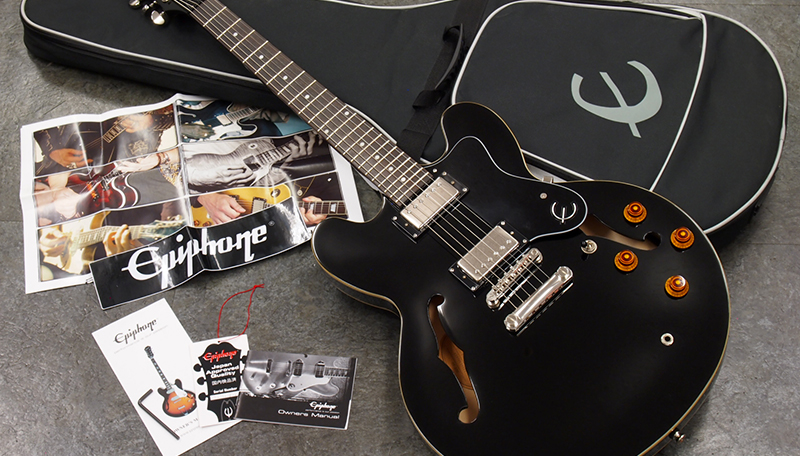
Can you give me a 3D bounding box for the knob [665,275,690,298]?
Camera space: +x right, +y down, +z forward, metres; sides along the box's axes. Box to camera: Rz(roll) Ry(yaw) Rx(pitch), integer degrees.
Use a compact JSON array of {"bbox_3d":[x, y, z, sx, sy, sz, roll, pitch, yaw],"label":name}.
[{"bbox_3d":[0.317,0.065,1.481,0.027,0.015,0.027,-6,61,11],"label":"knob"}]

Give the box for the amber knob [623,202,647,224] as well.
[{"bbox_3d":[0.280,-0.021,1.537,0.027,0.015,0.027,-6,61,11],"label":"amber knob"}]

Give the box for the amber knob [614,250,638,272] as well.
[{"bbox_3d":[0.264,0.036,1.510,0.027,0.015,0.027,-6,61,11],"label":"amber knob"}]

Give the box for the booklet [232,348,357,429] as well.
[{"bbox_3d":[-0.122,0.191,1.539,0.133,0.004,0.097,3,52,5],"label":"booklet"}]

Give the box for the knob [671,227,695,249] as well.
[{"bbox_3d":[0.330,0.010,1.508,0.027,0.015,0.027,-6,61,11],"label":"knob"}]

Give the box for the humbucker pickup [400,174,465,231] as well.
[{"bbox_3d":[0.038,-0.028,1.589,0.070,0.017,0.038,-42,61,-10],"label":"humbucker pickup"}]

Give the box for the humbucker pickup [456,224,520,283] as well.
[{"bbox_3d":[0.106,0.034,1.538,0.070,0.017,0.038,-42,61,-10],"label":"humbucker pickup"}]

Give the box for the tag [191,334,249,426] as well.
[{"bbox_3d":[-0.210,0.183,1.551,0.070,0.002,0.120,-10,52,-6],"label":"tag"}]

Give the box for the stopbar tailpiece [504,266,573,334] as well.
[{"bbox_3d":[0.161,0.083,1.501,0.102,0.015,0.018,-42,61,-10],"label":"stopbar tailpiece"}]

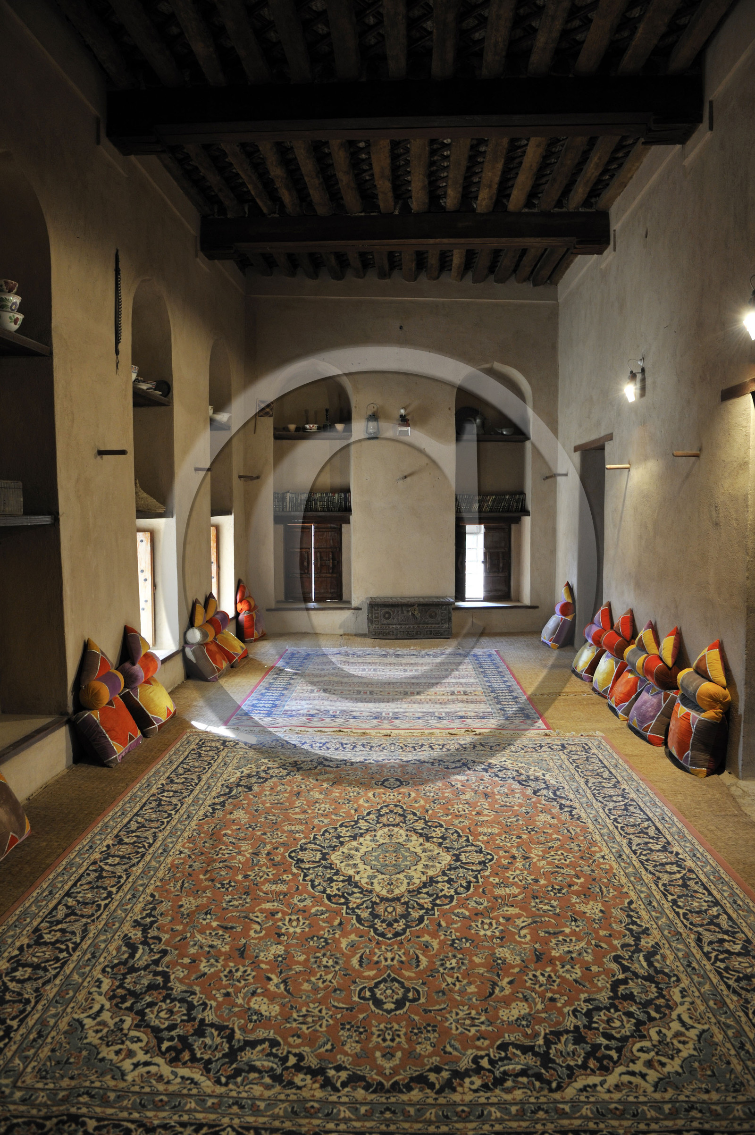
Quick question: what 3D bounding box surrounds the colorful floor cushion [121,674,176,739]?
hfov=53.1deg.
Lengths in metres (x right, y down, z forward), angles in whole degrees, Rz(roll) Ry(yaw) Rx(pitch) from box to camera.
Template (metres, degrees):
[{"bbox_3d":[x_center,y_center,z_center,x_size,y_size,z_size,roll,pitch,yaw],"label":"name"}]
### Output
[{"bbox_3d":[-1.695,0.999,5.506,0.186,0.364,0.519,-33,3,3],"label":"colorful floor cushion"}]

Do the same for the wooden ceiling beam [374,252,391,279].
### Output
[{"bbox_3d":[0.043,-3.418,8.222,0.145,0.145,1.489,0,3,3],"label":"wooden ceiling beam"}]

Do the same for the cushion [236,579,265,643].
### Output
[{"bbox_3d":[-1.511,0.491,9.088,0.291,0.742,0.528,0,4,2],"label":"cushion"}]

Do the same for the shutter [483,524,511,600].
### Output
[{"bbox_3d":[1.570,-0.076,9.920,0.360,1.000,0.045,0,3,1],"label":"shutter"}]

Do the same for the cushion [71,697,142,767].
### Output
[{"bbox_3d":[-1.548,0.929,4.421,0.121,0.348,0.389,-33,2,3],"label":"cushion"}]

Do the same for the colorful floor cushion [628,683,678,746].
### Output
[{"bbox_3d":[1.799,0.882,4.766,0.206,0.355,0.440,23,5,-3],"label":"colorful floor cushion"}]

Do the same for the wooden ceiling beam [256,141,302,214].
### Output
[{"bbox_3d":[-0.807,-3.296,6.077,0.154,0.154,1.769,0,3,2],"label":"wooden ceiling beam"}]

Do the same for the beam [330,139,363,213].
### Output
[{"bbox_3d":[-0.270,-3.430,6.403,0.150,0.155,1.939,0,4,3],"label":"beam"}]

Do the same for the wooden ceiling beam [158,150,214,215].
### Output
[{"bbox_3d":[-1.541,-3.102,5.847,0.121,0.135,1.988,0,4,4],"label":"wooden ceiling beam"}]

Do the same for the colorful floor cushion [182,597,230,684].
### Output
[{"bbox_3d":[-1.575,0.640,7.091,0.306,0.742,0.566,0,4,2],"label":"colorful floor cushion"}]

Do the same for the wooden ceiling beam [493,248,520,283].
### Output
[{"bbox_3d":[1.510,-3.602,8.564,0.150,0.155,1.767,0,4,2],"label":"wooden ceiling beam"}]

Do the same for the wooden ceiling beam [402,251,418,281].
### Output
[{"bbox_3d":[0.355,-3.592,8.576,0.150,0.155,1.737,0,4,4],"label":"wooden ceiling beam"}]

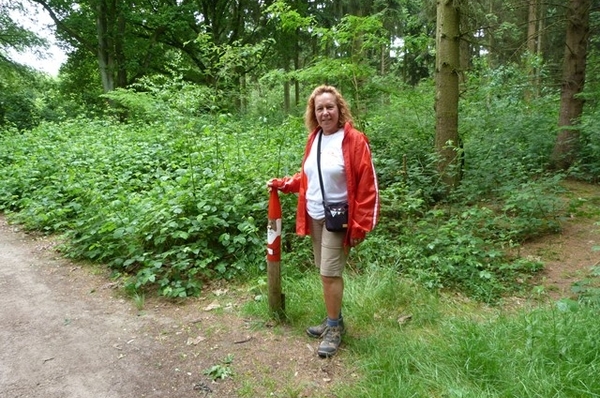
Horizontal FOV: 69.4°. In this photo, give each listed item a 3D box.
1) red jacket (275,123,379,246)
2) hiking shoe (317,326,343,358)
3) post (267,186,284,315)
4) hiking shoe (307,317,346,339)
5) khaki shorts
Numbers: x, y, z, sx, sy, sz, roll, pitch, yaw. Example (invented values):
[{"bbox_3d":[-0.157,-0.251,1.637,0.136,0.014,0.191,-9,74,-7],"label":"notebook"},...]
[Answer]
[{"bbox_3d":[0.155,-0.109,2.797,0.670,0.750,0.360,5,10,28],"label":"red jacket"},{"bbox_3d":[0.188,0.907,2.837,0.110,0.120,0.280,3,9,18],"label":"hiking shoe"},{"bbox_3d":[-0.176,0.418,3.144,0.100,0.950,0.100,0,9,0],"label":"post"},{"bbox_3d":[0.172,0.883,3.025,0.275,0.115,0.110,-4,10,-22],"label":"hiking shoe"},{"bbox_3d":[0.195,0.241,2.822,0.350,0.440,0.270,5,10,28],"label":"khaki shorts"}]

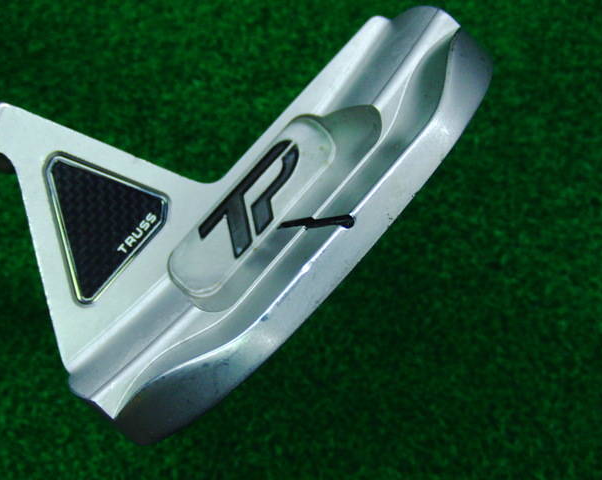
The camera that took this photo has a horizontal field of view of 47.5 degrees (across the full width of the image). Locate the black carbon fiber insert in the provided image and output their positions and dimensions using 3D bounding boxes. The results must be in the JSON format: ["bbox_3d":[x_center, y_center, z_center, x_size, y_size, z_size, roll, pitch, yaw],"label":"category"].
[{"bbox_3d":[-0.046,-0.005,0.147,0.027,0.003,0.030,41,70,-8],"label":"black carbon fiber insert"}]

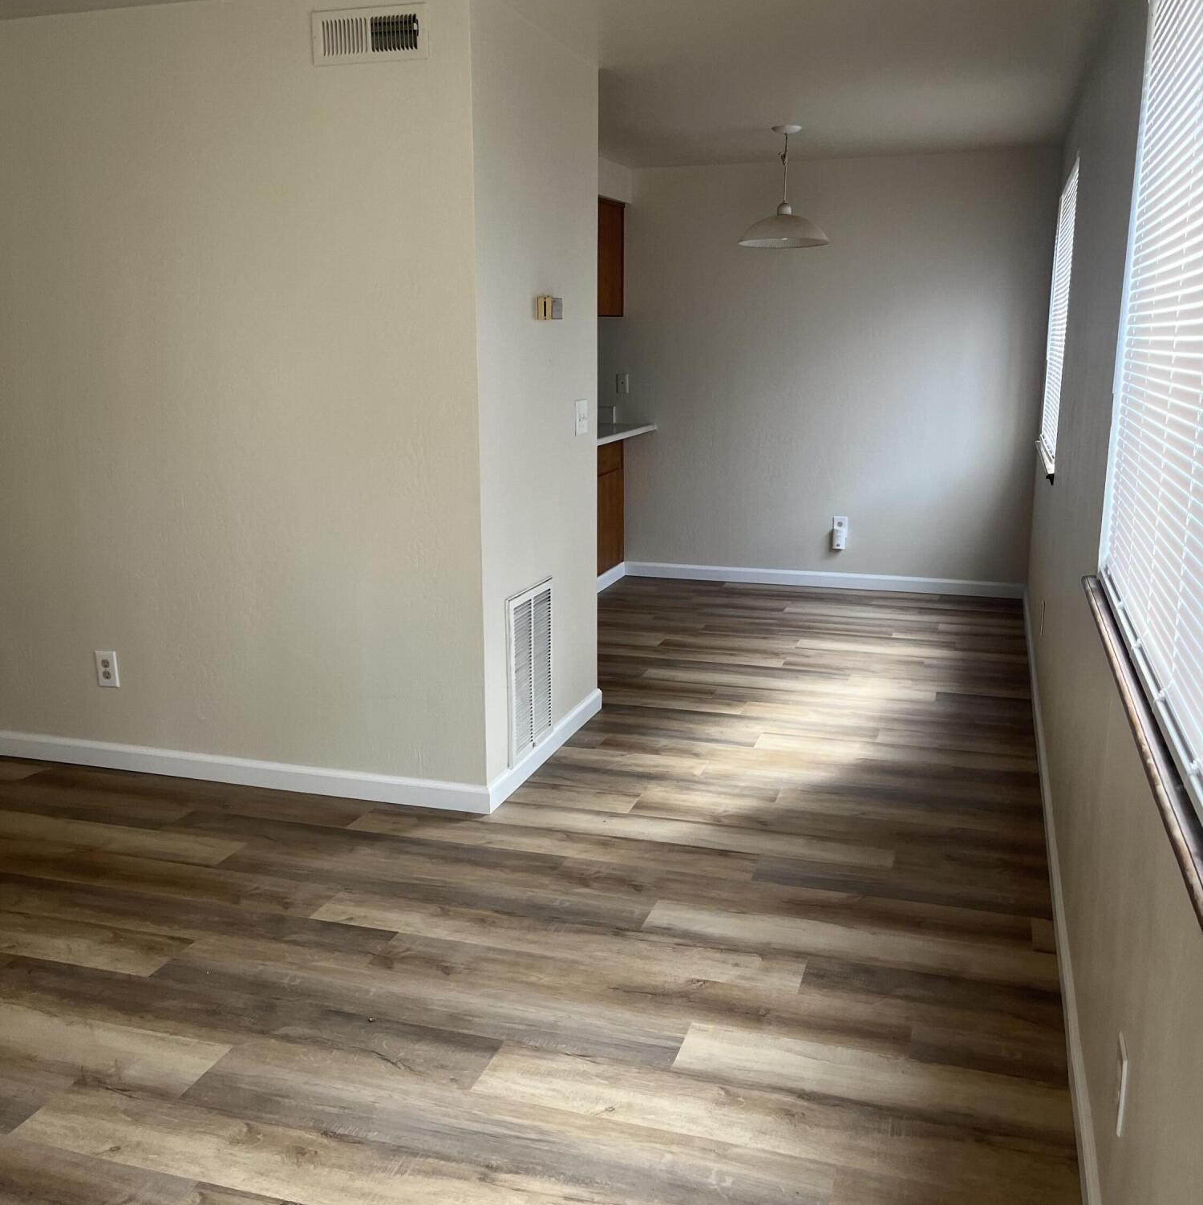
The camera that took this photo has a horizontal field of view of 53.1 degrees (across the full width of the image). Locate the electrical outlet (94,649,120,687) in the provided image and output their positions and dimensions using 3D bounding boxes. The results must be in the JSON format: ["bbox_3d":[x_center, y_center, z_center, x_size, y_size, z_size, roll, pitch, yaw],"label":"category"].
[{"bbox_3d":[-1.632,0.223,3.970,0.077,0.120,0.012,4,13,17],"label":"electrical outlet"}]

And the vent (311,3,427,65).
[{"bbox_3d":[-0.630,-1.535,3.259,0.343,0.140,0.016,4,13,17],"label":"vent"}]

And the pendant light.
[{"bbox_3d":[0.843,-1.903,5.516,0.415,0.505,0.415,4,13,17],"label":"pendant light"}]

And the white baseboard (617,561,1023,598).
[{"bbox_3d":[1.236,-0.134,6.920,2.285,0.088,0.016,4,13,17],"label":"white baseboard"}]

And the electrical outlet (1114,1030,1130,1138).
[{"bbox_3d":[0.750,0.699,1.752,0.012,0.121,0.077,4,13,17],"label":"electrical outlet"}]

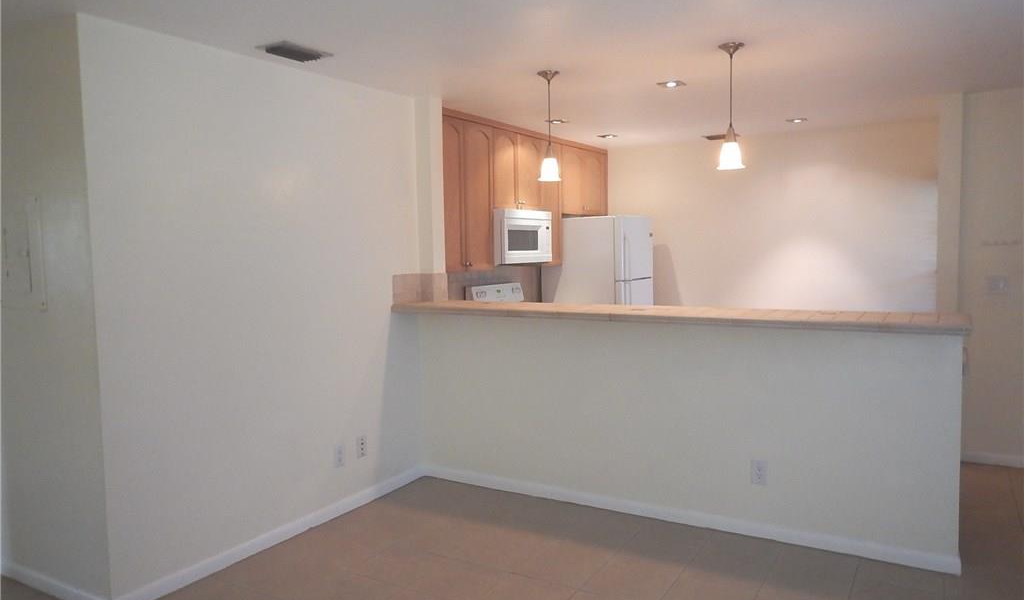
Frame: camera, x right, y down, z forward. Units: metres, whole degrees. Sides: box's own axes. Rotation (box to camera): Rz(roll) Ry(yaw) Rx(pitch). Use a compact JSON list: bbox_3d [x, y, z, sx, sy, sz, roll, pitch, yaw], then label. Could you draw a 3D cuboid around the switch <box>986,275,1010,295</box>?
[{"bbox_3d":[3.115,-0.096,4.550,0.120,0.120,0.012,1,5,31],"label":"switch"}]

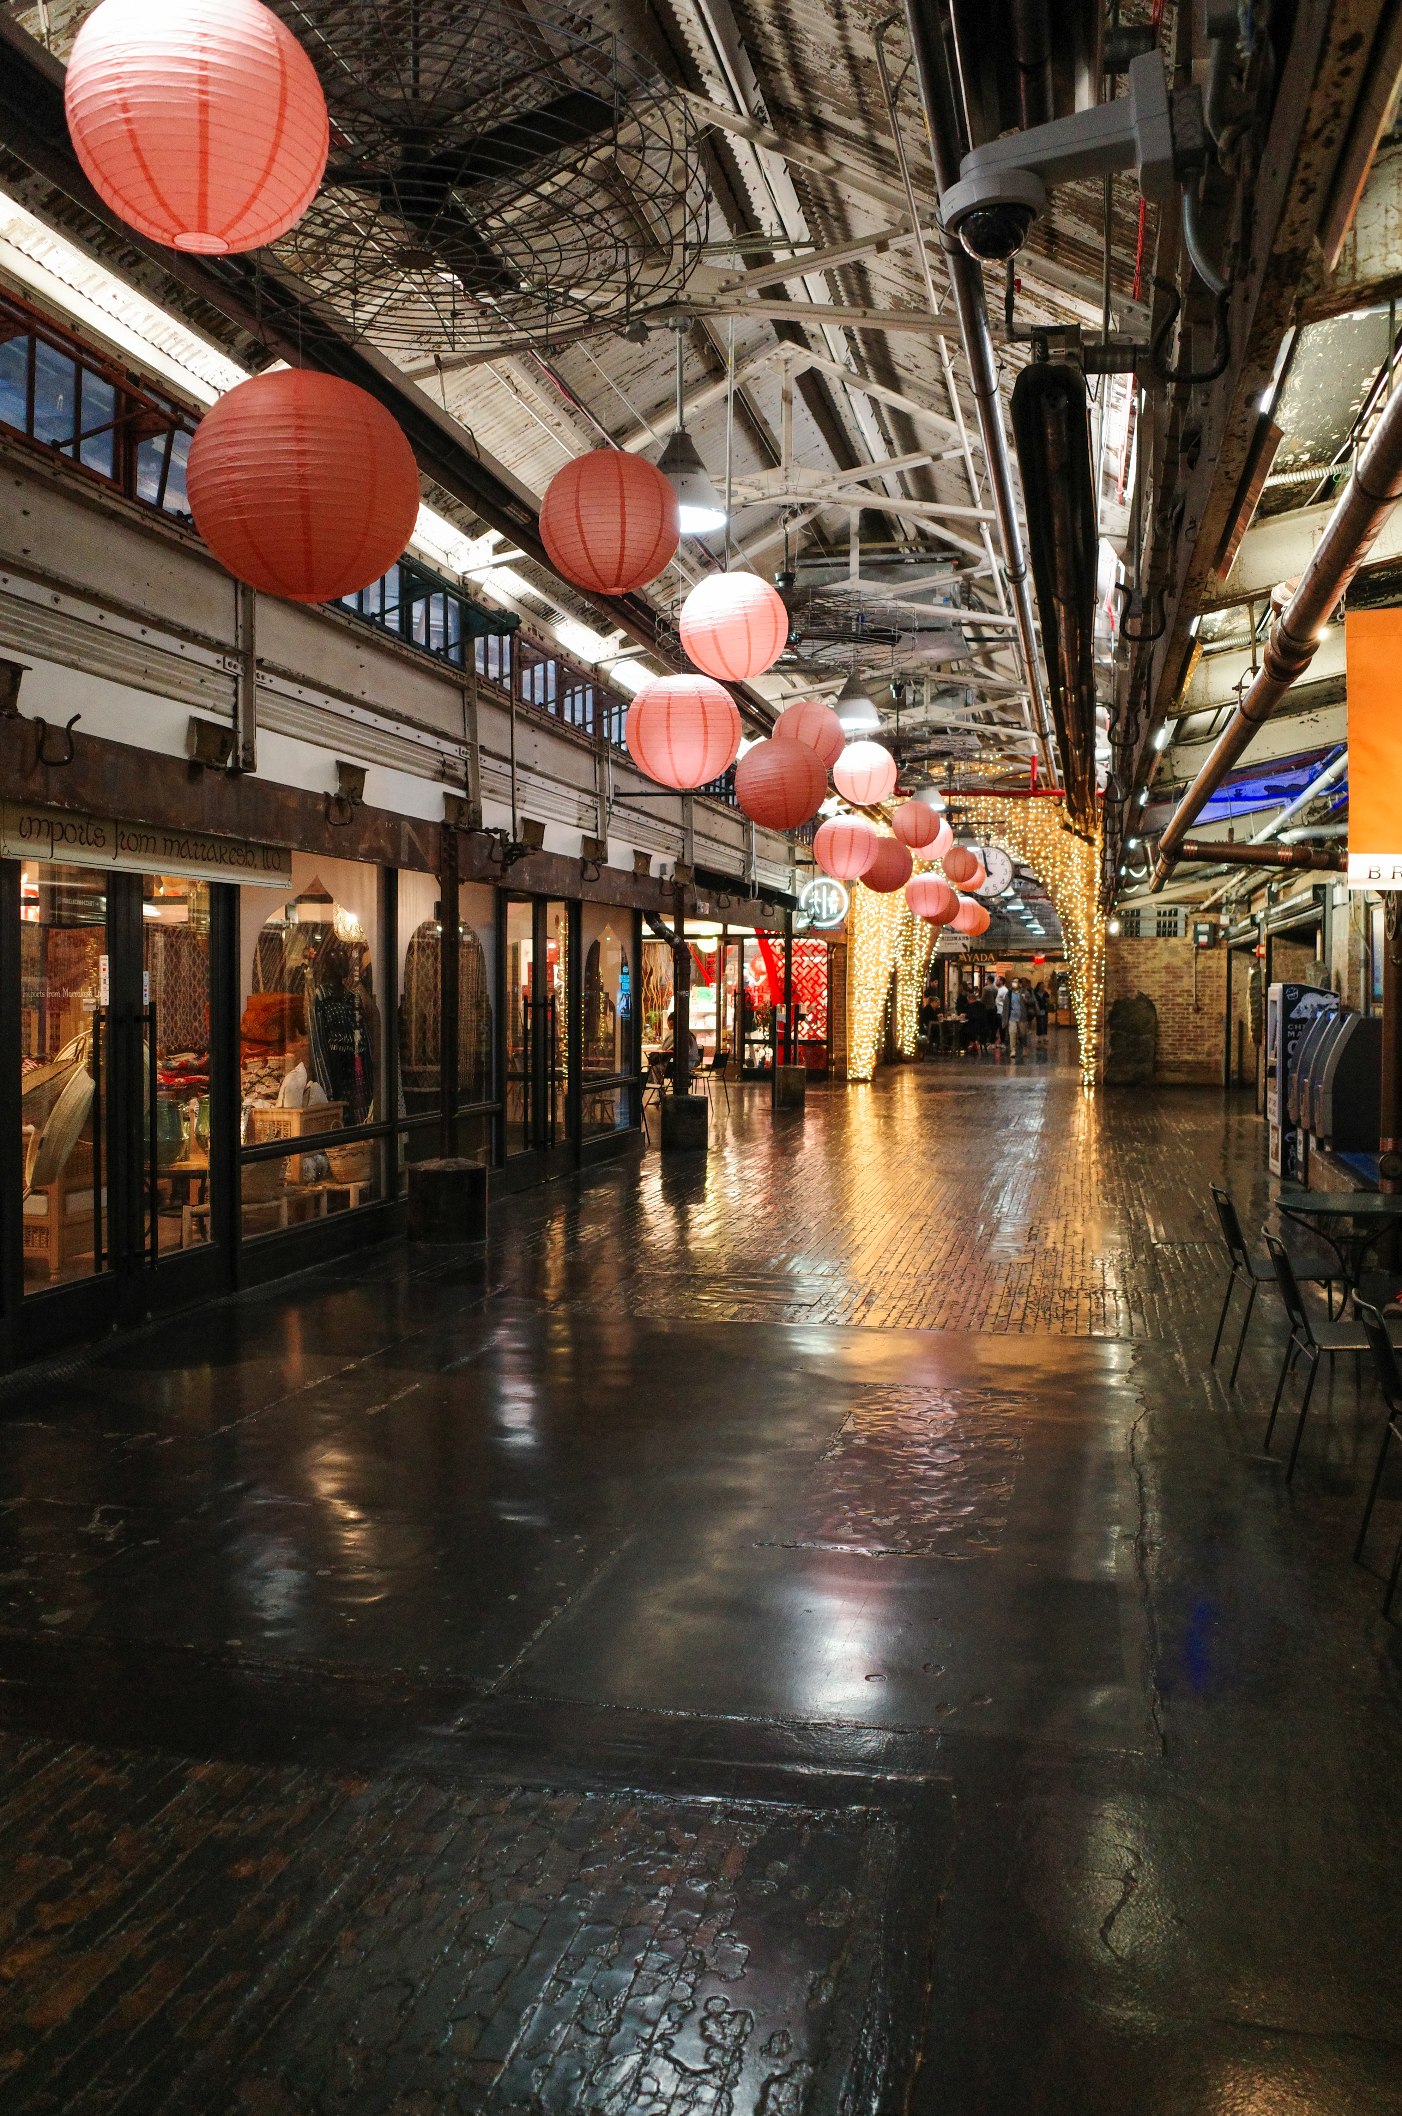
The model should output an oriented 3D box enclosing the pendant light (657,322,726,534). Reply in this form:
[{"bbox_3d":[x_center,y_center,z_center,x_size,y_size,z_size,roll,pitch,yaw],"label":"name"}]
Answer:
[{"bbox_3d":[-0.093,-3.253,8.445,0.440,1.018,0.440,0,3,0],"label":"pendant light"}]

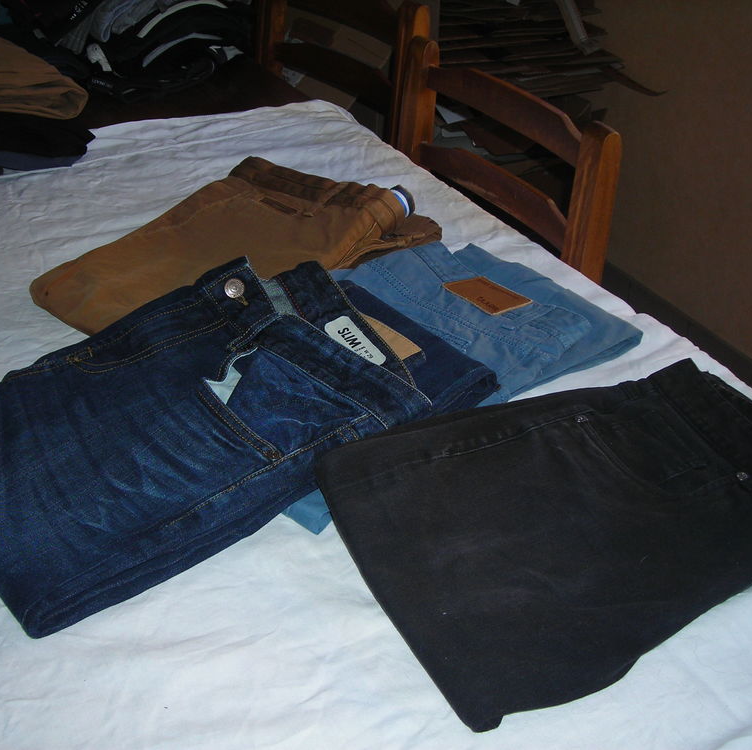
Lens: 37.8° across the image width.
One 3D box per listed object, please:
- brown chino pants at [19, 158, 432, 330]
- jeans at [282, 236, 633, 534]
[{"bbox_3d":[-0.144,-0.129,1.148,0.289,0.052,0.361,21,38,30],"label":"brown chino pants"},{"bbox_3d":[0.022,-0.025,0.991,0.398,0.042,0.269,-24,40,-33],"label":"jeans"}]

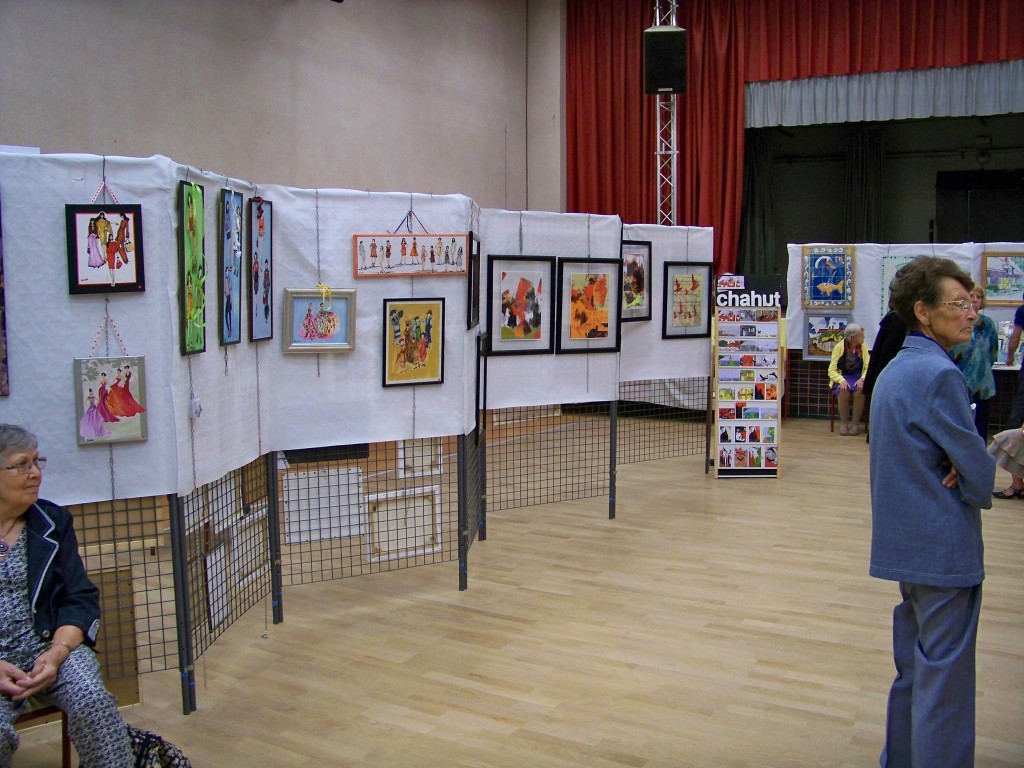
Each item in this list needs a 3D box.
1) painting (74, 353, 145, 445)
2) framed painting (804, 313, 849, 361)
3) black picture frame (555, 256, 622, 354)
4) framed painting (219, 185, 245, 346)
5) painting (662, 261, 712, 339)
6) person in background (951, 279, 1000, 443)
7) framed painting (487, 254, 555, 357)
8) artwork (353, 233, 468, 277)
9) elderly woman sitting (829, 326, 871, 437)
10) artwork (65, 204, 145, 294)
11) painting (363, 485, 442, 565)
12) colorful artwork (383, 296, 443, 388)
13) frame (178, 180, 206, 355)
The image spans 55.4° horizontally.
[{"bbox_3d":[-1.366,0.058,3.330,0.235,0.297,0.025,-3,6,-28],"label":"painting"},{"bbox_3d":[3.685,-0.549,11.354,0.550,0.560,0.040,1,5,19],"label":"framed painting"},{"bbox_3d":[0.499,-0.496,6.235,0.505,0.605,0.030,-3,7,-32],"label":"black picture frame"},{"bbox_3d":[-1.113,-0.460,3.886,0.025,0.610,0.200,1,6,6],"label":"framed painting"},{"bbox_3d":[1.437,-0.682,7.973,0.510,0.620,0.030,-3,6,-29],"label":"painting"},{"bbox_3d":[3.682,-0.003,7.792,0.440,1.580,0.300,3,7,25],"label":"person in background"},{"bbox_3d":[0.062,-0.475,5.960,0.495,0.605,0.030,-3,7,-32],"label":"framed painting"},{"bbox_3d":[-0.481,-0.617,4.705,0.620,0.201,0.025,-4,6,-32],"label":"artwork"},{"bbox_3d":[3.614,-0.083,10.448,0.450,1.170,0.720,3,6,19],"label":"elderly woman sitting"},{"bbox_3d":[-1.374,-0.457,3.307,0.235,0.295,0.025,-3,7,-27],"label":"artwork"},{"bbox_3d":[-0.538,0.696,4.861,0.405,0.333,0.025,-4,6,-32],"label":"painting"},{"bbox_3d":[-0.475,-0.204,4.752,0.334,0.422,0.025,-4,6,-32],"label":"colorful artwork"},{"bbox_3d":[-1.155,-0.420,3.532,0.022,0.610,0.200,0,5,4],"label":"frame"}]

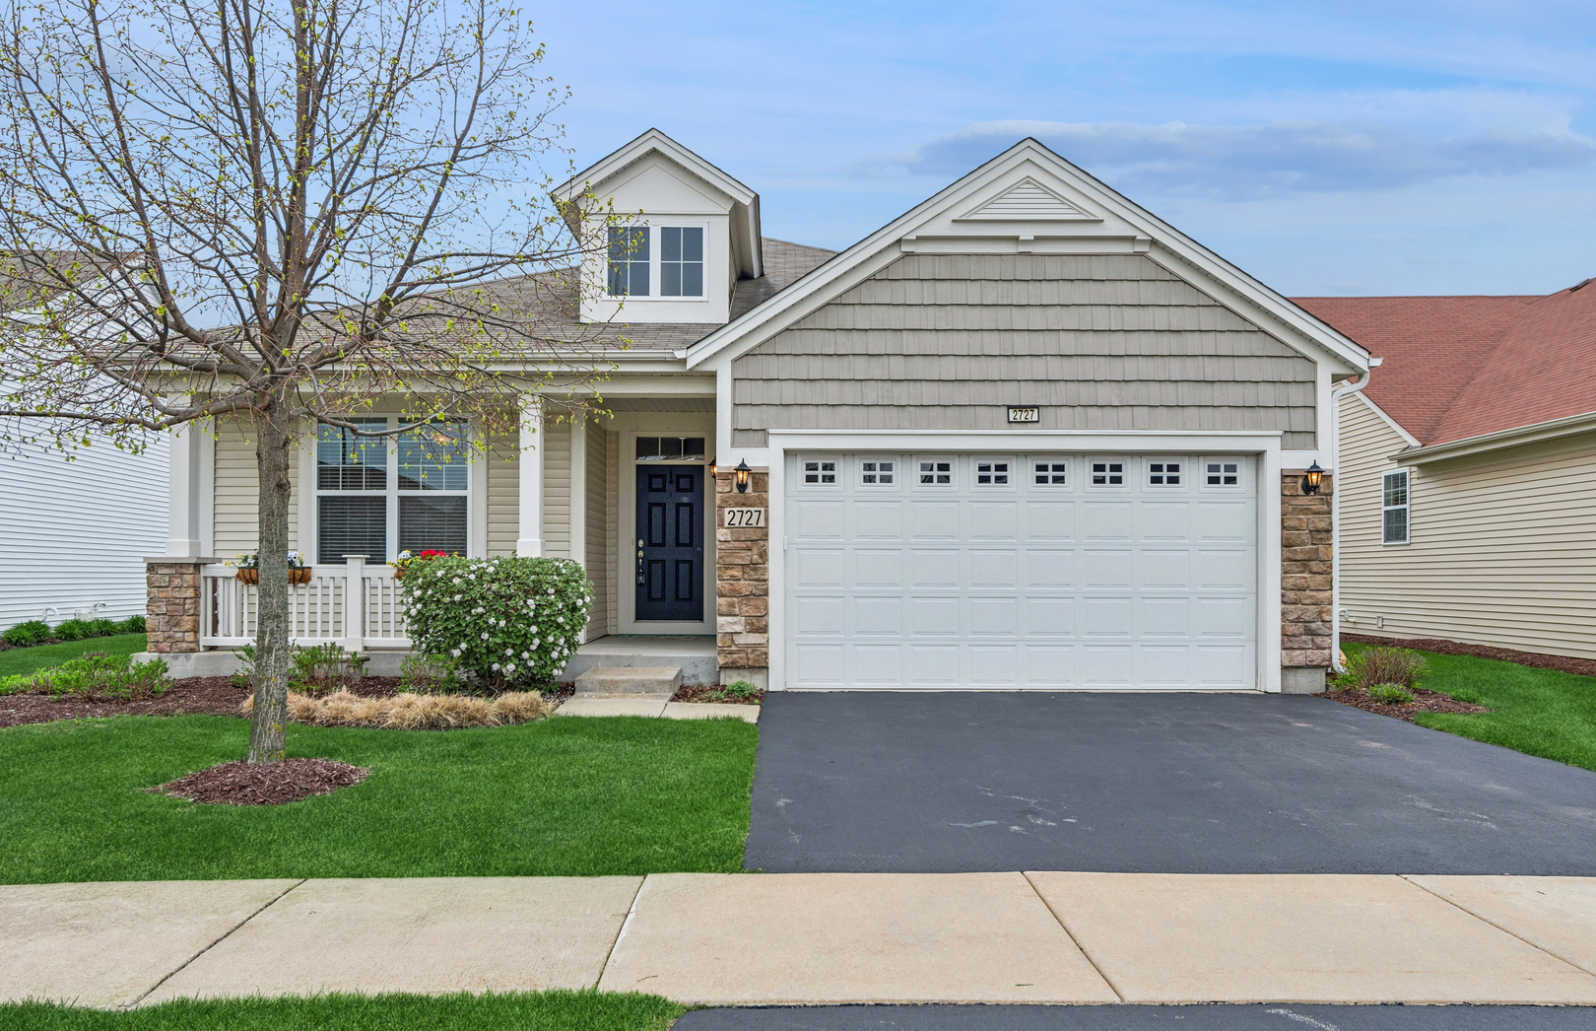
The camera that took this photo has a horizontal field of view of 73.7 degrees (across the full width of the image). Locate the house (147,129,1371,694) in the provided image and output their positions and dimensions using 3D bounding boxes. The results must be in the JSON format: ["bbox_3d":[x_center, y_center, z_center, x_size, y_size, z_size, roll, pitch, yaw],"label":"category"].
[{"bbox_3d":[-0.800,-1.250,17.600,13.100,6.500,14.200,0,-1,0],"label":"house"}]

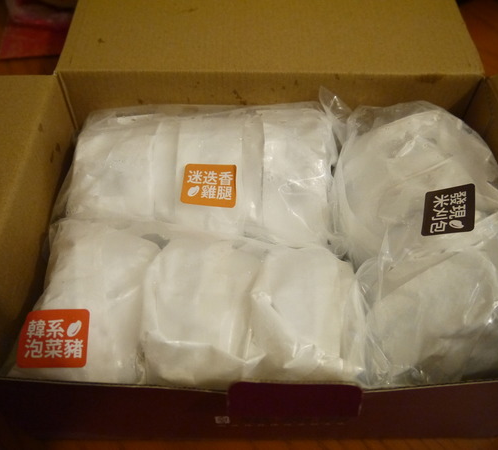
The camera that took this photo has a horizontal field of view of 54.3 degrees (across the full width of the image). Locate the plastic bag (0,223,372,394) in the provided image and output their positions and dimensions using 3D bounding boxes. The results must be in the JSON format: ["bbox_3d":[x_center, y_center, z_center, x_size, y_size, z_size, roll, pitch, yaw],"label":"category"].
[{"bbox_3d":[-0.030,0.053,0.258,0.152,0.074,0.087,1,54,-1],"label":"plastic bag"}]

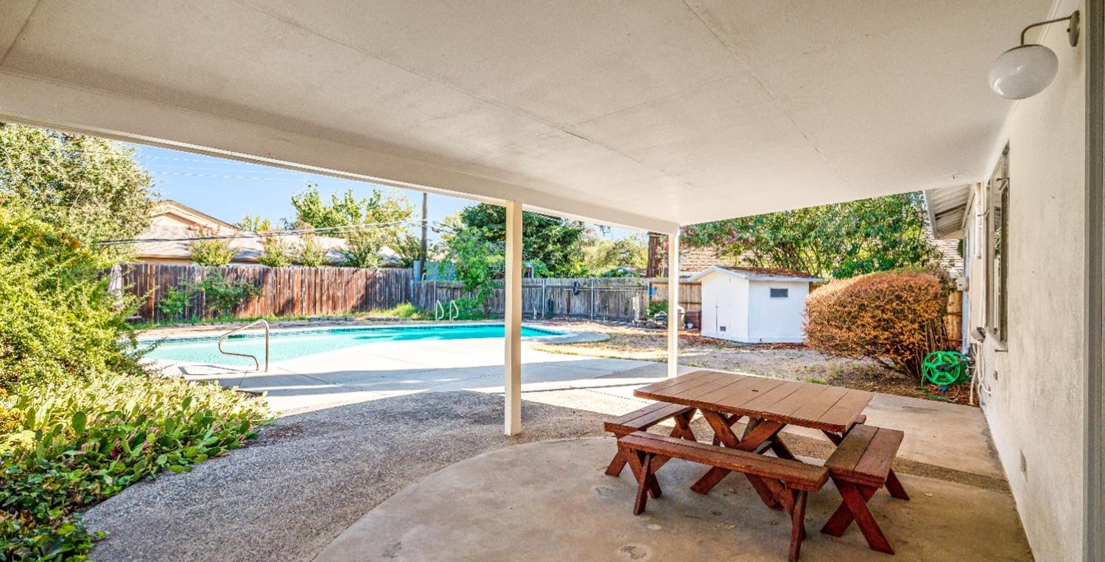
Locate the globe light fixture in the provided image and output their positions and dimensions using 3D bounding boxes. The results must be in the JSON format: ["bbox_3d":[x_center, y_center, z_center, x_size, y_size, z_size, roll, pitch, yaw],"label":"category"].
[{"bbox_3d":[1.829,-0.846,1.987,0.250,0.295,0.197,0,0,37],"label":"globe light fixture"}]

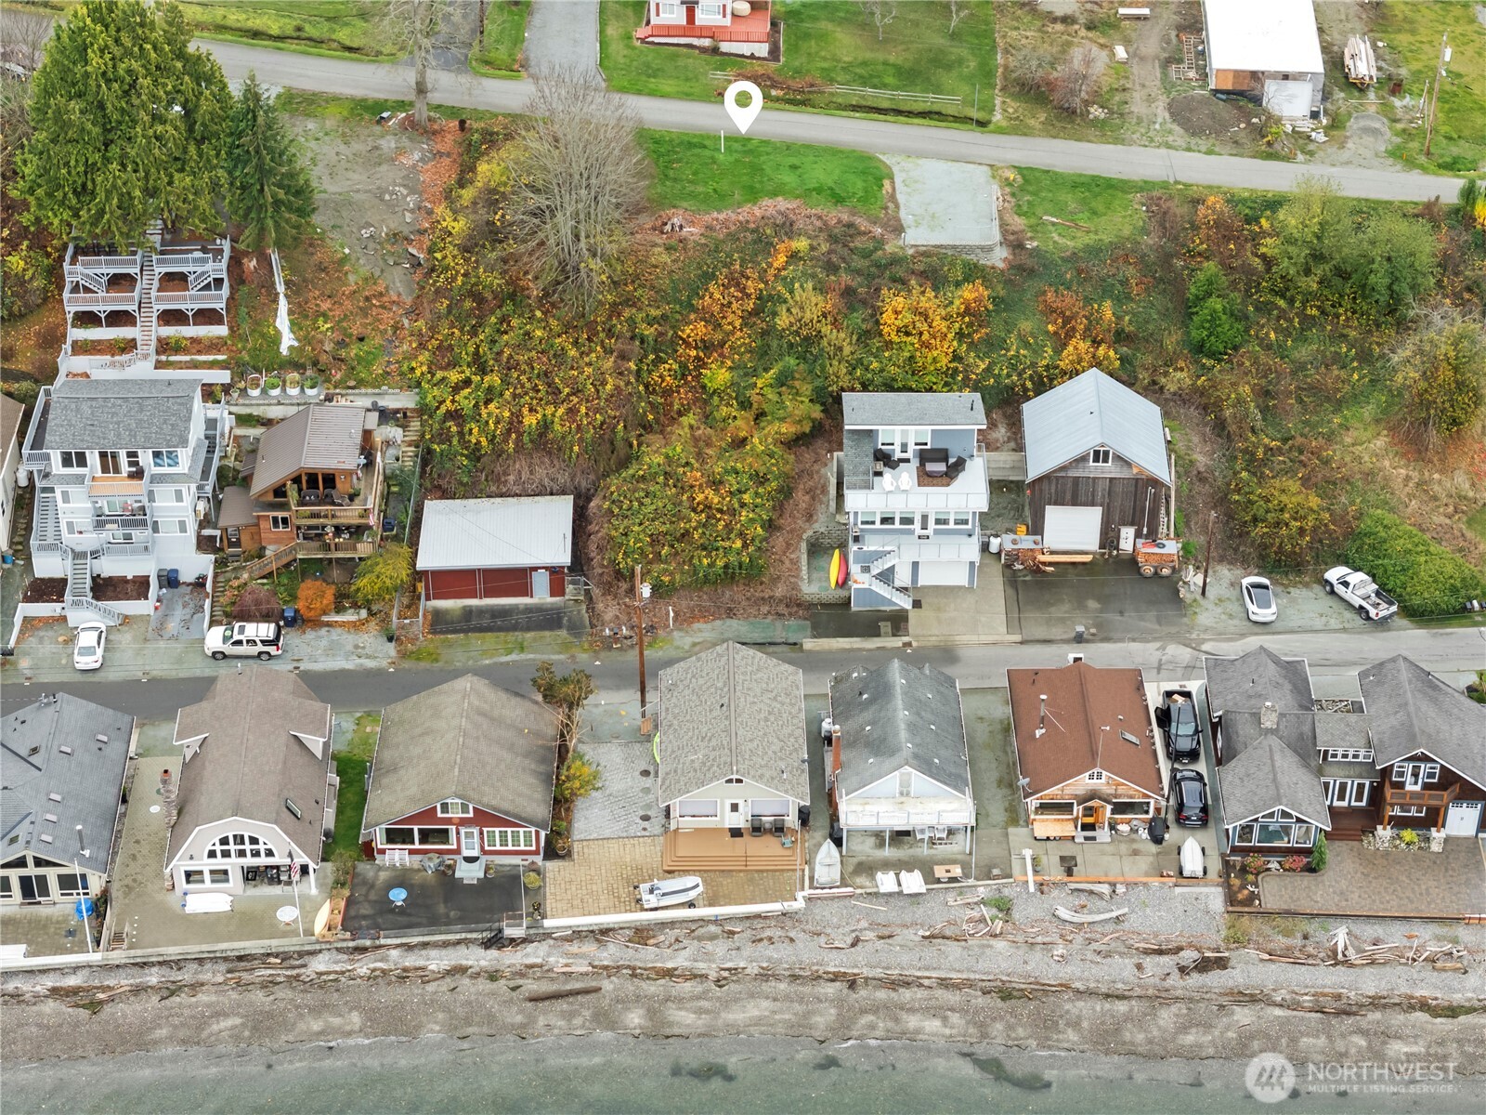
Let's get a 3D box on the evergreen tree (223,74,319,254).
[{"bbox_3d":[-33.894,-28.332,212.571,6.400,13.700,6.400,0,35,0],"label":"evergreen tree"}]

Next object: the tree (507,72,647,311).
[{"bbox_3d":[-11.375,-25.022,205.703,9.500,17.300,9.000,0,36,0],"label":"tree"}]

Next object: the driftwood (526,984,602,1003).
[{"bbox_3d":[-10.184,24.763,170.644,4.393,0.360,0.380,-7,36,-9],"label":"driftwood"}]

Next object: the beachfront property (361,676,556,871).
[{"bbox_3d":[-16.714,12.821,178.798,10.979,5.545,11.769,0,36,1],"label":"beachfront property"}]

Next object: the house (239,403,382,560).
[{"bbox_3d":[-27.579,-4.947,196.742,8.400,6.000,9.400,1,35,1],"label":"house"}]

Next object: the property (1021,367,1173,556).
[{"bbox_3d":[23.539,-6.479,201.509,9.474,8.978,9.386,1,36,2],"label":"property"}]

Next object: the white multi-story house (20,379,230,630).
[{"bbox_3d":[-40.615,-4.272,196.821,12.222,12.100,12.898,-1,36,-1],"label":"white multi-story house"}]

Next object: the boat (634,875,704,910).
[{"bbox_3d":[-4.388,19.309,174.268,4.000,0.950,1.500,-5,35,-7],"label":"boat"}]

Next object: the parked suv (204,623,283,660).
[{"bbox_3d":[-31.859,5.252,192.336,5.130,1.930,2.000,2,36,3],"label":"parked suv"}]

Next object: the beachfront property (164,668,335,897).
[{"bbox_3d":[-29.264,13.157,178.307,8.800,6.300,14.500,-2,35,-2],"label":"beachfront property"}]

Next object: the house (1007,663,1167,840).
[{"bbox_3d":[20.763,10.727,182.039,8.435,5.136,13.317,0,36,0],"label":"house"}]

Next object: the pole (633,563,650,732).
[{"bbox_3d":[-6.141,5.555,183.754,0.950,12.100,0.500,0,35,0],"label":"pole"}]

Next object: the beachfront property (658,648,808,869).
[{"bbox_3d":[-0.653,11.740,180.928,8.850,5.200,15.600,-1,35,-1],"label":"beachfront property"}]

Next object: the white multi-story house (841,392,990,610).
[{"bbox_3d":[11.304,-4.268,199.203,9.168,8.900,14.022,0,36,-1],"label":"white multi-story house"}]

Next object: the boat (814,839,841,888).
[{"bbox_3d":[5.011,17.907,176.595,1.520,0.650,3.600,1,35,2],"label":"boat"}]

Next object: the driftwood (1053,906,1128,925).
[{"bbox_3d":[20.135,20.678,174.111,4.200,0.420,1.050,0,35,0],"label":"driftwood"}]

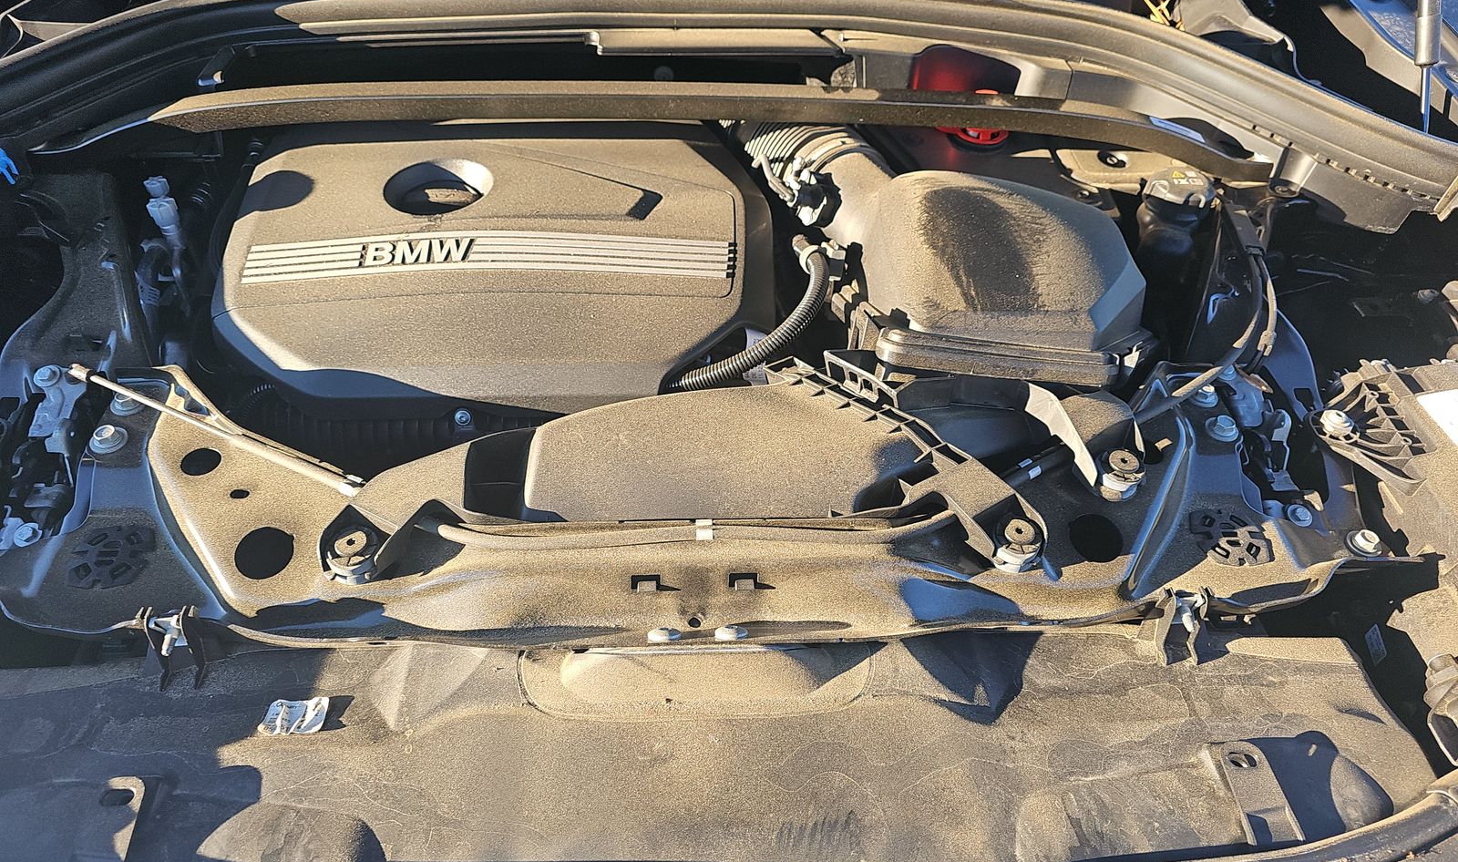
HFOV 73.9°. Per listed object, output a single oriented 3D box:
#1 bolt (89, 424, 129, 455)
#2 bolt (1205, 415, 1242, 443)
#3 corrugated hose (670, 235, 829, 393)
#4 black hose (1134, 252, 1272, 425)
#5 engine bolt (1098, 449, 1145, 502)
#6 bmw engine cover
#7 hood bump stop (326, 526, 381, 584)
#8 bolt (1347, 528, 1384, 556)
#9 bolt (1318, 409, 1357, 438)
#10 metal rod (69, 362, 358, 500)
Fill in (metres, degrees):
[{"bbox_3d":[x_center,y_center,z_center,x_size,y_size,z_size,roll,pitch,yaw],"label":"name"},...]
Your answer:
[{"bbox_3d":[-0.445,0.005,0.696,0.025,0.012,0.025,-1,47,-2],"label":"bolt"},{"bbox_3d":[0.367,-0.003,0.720,0.025,0.012,0.025,-1,47,-2],"label":"bolt"},{"bbox_3d":[0.028,-0.088,0.852,0.185,0.078,0.075,-35,56,-29],"label":"corrugated hose"},{"bbox_3d":[0.398,-0.081,0.778,0.049,0.050,0.259,30,53,24],"label":"black hose"},{"bbox_3d":[0.282,0.032,0.694,0.034,0.022,0.034,-1,47,-2],"label":"engine bolt"},{"bbox_3d":[-0.204,-0.160,0.890,0.470,0.100,0.345,-1,47,-2],"label":"bmw engine cover"},{"bbox_3d":[-0.247,0.082,0.639,0.036,0.024,0.036,-1,47,-2],"label":"hood bump stop"},{"bbox_3d":[0.448,0.078,0.682,0.023,0.012,0.023,-1,47,-2],"label":"bolt"},{"bbox_3d":[0.455,-0.006,0.725,0.024,0.015,0.024,-1,47,-2],"label":"bolt"},{"bbox_3d":[-0.412,-0.003,0.767,0.292,0.013,0.013,20,50,13],"label":"metal rod"}]

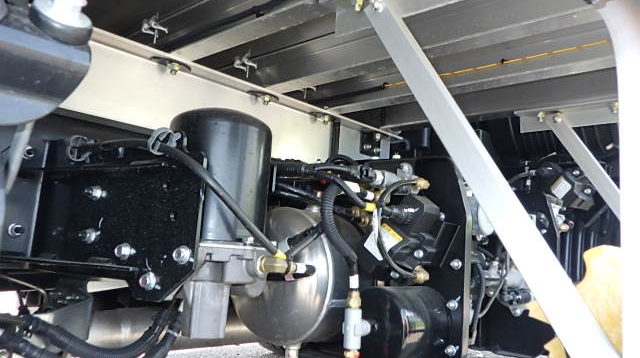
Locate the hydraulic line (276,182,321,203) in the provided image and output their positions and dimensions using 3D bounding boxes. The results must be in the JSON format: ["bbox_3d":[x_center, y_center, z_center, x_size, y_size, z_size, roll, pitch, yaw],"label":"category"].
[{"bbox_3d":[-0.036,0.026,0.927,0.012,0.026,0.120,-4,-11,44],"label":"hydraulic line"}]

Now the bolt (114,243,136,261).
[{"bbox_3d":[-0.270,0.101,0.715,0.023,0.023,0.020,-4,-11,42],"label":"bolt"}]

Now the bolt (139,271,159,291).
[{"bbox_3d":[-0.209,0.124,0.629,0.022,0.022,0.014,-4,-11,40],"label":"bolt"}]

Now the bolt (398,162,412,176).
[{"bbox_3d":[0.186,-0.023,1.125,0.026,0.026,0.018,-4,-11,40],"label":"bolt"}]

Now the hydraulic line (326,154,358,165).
[{"bbox_3d":[0.047,-0.041,1.080,0.050,0.026,0.040,-4,-11,40],"label":"hydraulic line"}]

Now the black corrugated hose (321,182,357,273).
[{"bbox_3d":[0.035,0.091,0.930,0.050,0.170,0.050,-4,-11,40],"label":"black corrugated hose"}]

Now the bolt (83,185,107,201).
[{"bbox_3d":[-0.347,0.022,0.800,0.023,0.023,0.025,-4,-11,42],"label":"bolt"}]

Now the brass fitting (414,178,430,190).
[{"bbox_3d":[0.214,0.009,1.080,0.028,0.025,0.024,-4,-11,40],"label":"brass fitting"}]

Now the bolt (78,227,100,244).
[{"bbox_3d":[-0.331,0.081,0.737,0.021,0.021,0.022,-4,-11,40],"label":"bolt"}]

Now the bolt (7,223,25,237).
[{"bbox_3d":[-0.498,0.085,0.851,0.021,0.021,0.021,-4,-11,40],"label":"bolt"}]

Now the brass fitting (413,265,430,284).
[{"bbox_3d":[0.194,0.183,0.990,0.030,0.034,0.032,-4,-11,42],"label":"brass fitting"}]

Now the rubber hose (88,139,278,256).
[{"bbox_3d":[-0.229,0.014,0.719,0.378,0.168,0.081,0,-9,26],"label":"rubber hose"}]

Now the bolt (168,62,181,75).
[{"bbox_3d":[-0.332,-0.252,1.180,0.025,0.026,0.025,-4,-11,42],"label":"bolt"}]

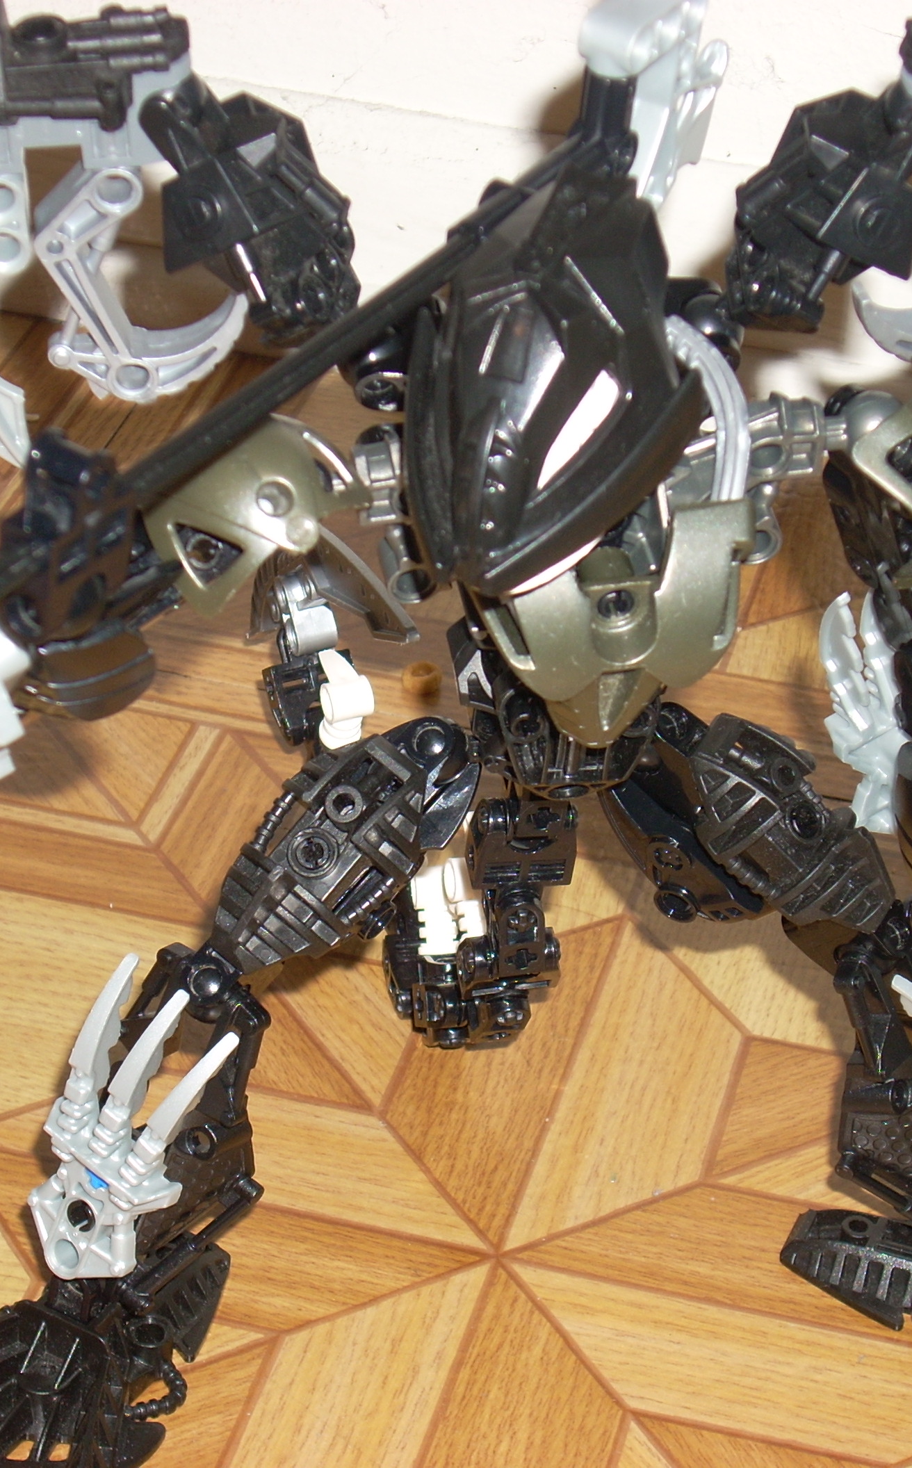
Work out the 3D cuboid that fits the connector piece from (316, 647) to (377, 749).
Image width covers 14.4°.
[{"bbox_3d":[-0.021,-0.007,0.686,0.009,0.020,0.009,-10,31,-18],"label":"connector piece"}]

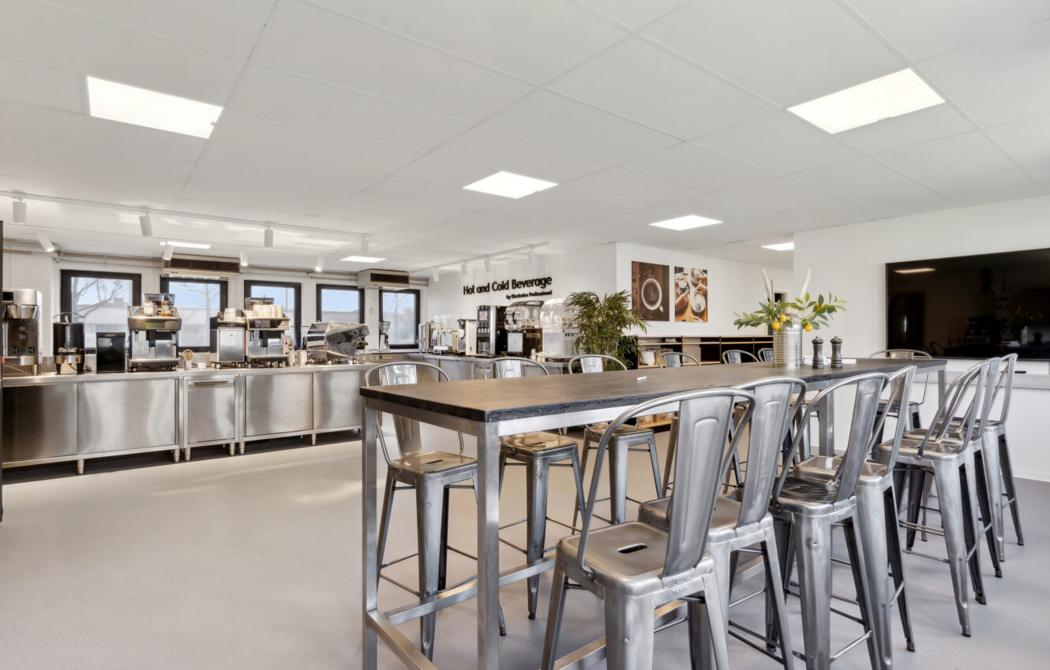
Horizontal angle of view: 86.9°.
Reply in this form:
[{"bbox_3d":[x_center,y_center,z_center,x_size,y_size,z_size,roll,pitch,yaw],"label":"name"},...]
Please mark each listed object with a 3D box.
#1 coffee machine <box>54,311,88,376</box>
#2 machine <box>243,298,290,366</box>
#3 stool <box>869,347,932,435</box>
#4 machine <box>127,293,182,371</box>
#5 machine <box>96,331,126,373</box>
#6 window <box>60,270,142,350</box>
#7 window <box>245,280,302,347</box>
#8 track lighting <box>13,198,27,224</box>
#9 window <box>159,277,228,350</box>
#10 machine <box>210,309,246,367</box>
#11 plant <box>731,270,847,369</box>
[{"bbox_3d":[-4.283,0.079,5.208,0.250,0.584,0.310,0,0,-38],"label":"coffee machine"},{"bbox_3d":[-3.084,-0.025,6.507,0.450,0.812,0.560,0,0,-39],"label":"machine"},{"bbox_3d":[2.847,0.700,4.265,0.450,1.160,0.430,0,0,-44],"label":"stool"},{"bbox_3d":[-3.989,-0.040,5.967,0.465,0.835,0.560,0,0,-38],"label":"machine"},{"bbox_3d":[-4.081,0.175,5.466,0.226,0.396,0.410,0,0,-38],"label":"machine"},{"bbox_3d":[-6.261,-0.342,8.217,0.940,1.190,0.100,0,0,-38],"label":"window"},{"bbox_3d":[-4.282,-0.302,9.428,0.920,1.170,0.120,0,0,-39],"label":"window"},{"bbox_3d":[-4.442,-1.090,4.871,0.095,0.227,0.100,0,0,-38],"label":"track lighting"},{"bbox_3d":[-5.325,-0.316,8.944,0.940,1.190,0.100,0,0,-38],"label":"window"},{"bbox_3d":[-3.458,0.056,6.453,0.295,0.645,0.480,0,0,-38],"label":"machine"},{"bbox_3d":[1.460,-0.096,3.080,0.590,0.540,0.500,0,0,25],"label":"plant"}]

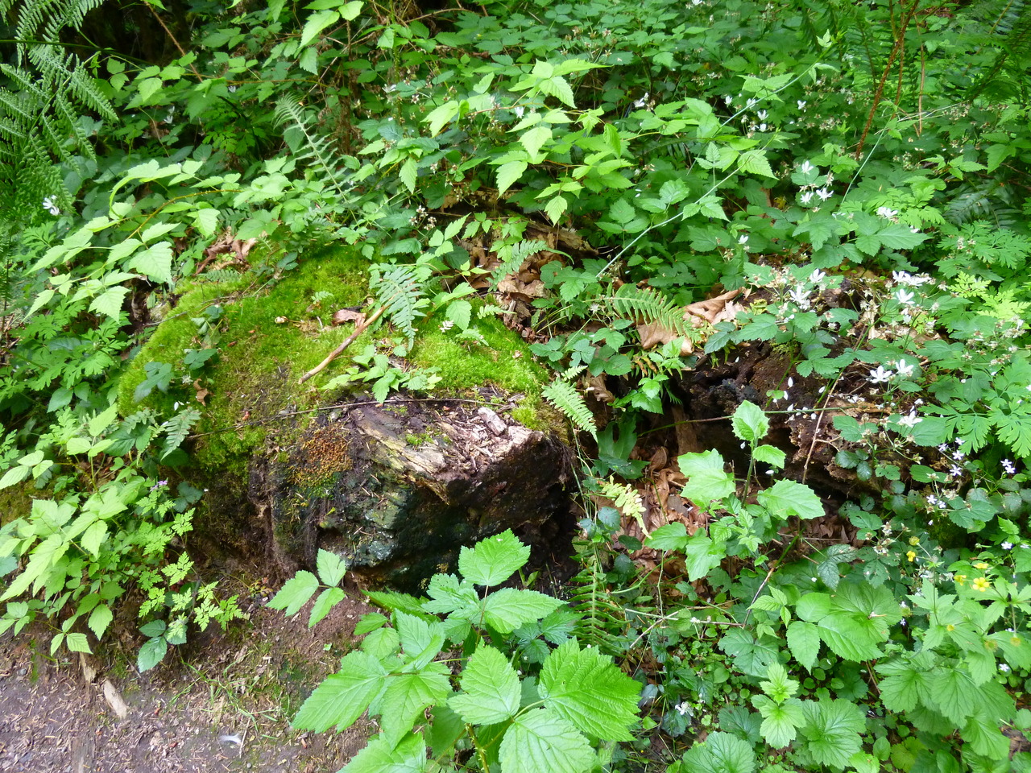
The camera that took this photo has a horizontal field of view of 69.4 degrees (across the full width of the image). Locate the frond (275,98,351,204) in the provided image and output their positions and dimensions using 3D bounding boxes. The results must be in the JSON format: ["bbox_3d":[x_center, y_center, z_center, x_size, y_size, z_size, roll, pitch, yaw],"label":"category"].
[{"bbox_3d":[-0.544,-0.633,2.000,0.125,0.330,0.055,-39,18,-16],"label":"frond"}]

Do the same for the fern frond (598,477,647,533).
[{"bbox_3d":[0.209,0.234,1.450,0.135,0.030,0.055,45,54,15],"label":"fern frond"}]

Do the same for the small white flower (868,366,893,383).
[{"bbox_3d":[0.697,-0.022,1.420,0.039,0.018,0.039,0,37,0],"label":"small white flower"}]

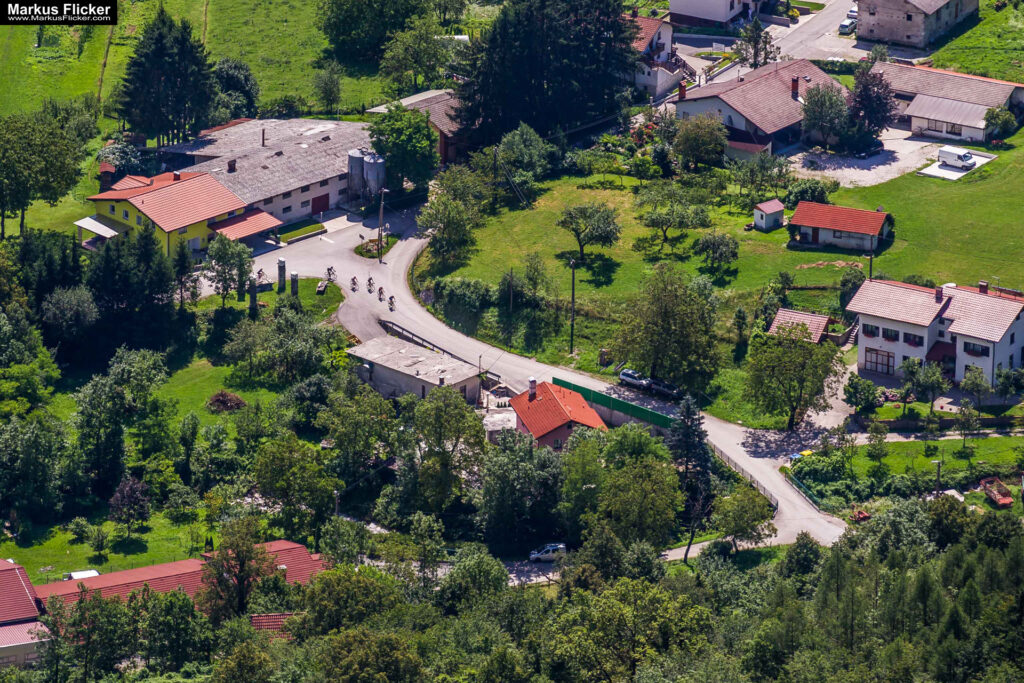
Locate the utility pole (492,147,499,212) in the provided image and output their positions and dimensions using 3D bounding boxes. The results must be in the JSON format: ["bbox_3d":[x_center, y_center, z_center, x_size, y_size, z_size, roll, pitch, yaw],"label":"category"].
[{"bbox_3d":[-2.043,-19.970,702.804,0.600,8.700,0.350,0,23,0],"label":"utility pole"}]

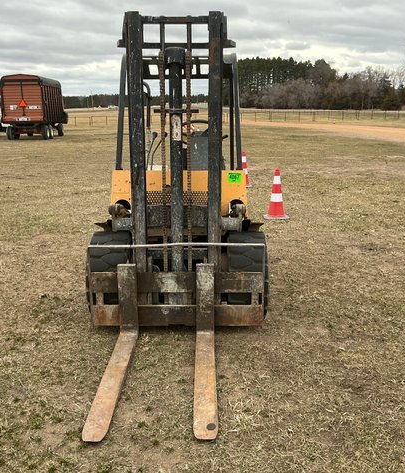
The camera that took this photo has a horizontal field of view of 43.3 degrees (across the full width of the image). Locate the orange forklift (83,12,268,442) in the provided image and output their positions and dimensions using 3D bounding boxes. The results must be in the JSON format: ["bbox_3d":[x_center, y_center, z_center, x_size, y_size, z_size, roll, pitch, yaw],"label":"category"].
[{"bbox_3d":[-0.185,-0.512,4.092,1.400,2.190,3.850,0,14,0],"label":"orange forklift"}]

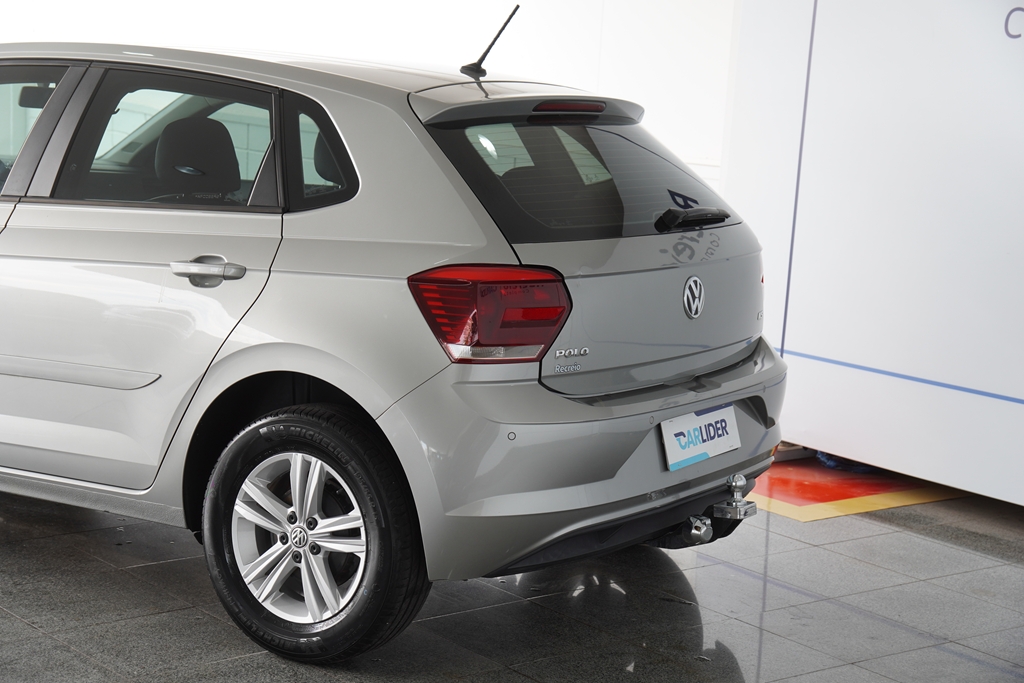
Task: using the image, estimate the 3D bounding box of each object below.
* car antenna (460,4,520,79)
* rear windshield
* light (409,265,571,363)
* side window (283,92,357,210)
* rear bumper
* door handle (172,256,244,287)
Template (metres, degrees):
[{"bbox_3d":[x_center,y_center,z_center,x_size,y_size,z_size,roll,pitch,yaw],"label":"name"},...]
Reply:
[{"bbox_3d":[-0.063,-0.818,4.952,0.180,0.195,0.045,8,10,32],"label":"car antenna"},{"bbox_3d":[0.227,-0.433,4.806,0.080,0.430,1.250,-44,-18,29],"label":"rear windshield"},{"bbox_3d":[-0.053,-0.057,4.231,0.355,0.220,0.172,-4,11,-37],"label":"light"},{"bbox_3d":[-0.476,-0.453,4.412,0.292,0.296,0.060,10,-13,27],"label":"side window"},{"bbox_3d":[0.332,0.231,4.814,0.460,0.530,1.730,8,10,32],"label":"rear bumper"},{"bbox_3d":[-0.734,-0.177,4.415,0.240,0.070,0.050,5,9,33],"label":"door handle"}]

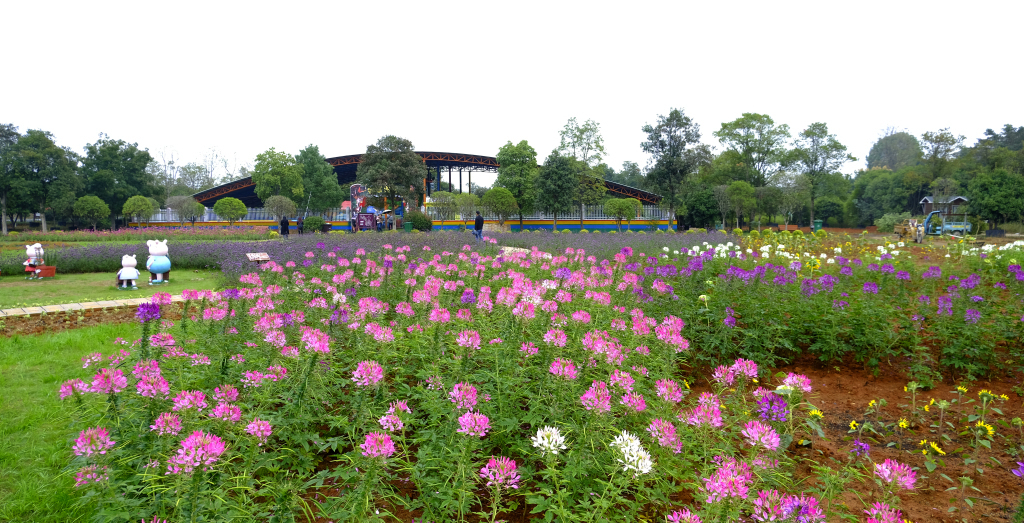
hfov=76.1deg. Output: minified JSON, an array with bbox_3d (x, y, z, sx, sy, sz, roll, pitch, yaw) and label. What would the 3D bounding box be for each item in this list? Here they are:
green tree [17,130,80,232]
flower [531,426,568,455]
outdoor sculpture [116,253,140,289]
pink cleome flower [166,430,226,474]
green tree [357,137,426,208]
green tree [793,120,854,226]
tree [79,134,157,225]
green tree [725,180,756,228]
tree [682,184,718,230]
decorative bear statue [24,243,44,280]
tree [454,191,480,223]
[{"bbox_3d":[-38.766,-6.639,54.665,5.632,8.511,5.632,0,4,0],"label":"green tree"},{"bbox_3d":[0.143,0.684,2.500,0.135,0.102,0.135,0,4,0],"label":"flower"},{"bbox_3d":[-7.965,0.229,13.600,0.480,0.745,0.400,-2,5,-30],"label":"outdoor sculpture"},{"bbox_3d":[-1.061,0.642,2.200,0.202,0.125,0.182,0,4,0],"label":"pink cleome flower"},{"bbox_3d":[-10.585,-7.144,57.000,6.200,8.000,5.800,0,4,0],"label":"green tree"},{"bbox_3d":[29.993,-8.377,63.000,6.066,10.014,5.777,0,4,0],"label":"green tree"},{"bbox_3d":[-39.191,-7.898,65.000,7.749,9.438,7.361,0,4,0],"label":"tree"},{"bbox_3d":[19.557,-4.707,56.000,2.739,4.451,2.602,0,4,0],"label":"green tree"},{"bbox_3d":[17.862,-5.046,62.000,3.411,4.501,3.411,0,4,0],"label":"tree"},{"bbox_3d":[-11.816,0.006,16.200,0.483,0.904,0.386,-2,5,-30],"label":"decorative bear statue"},{"bbox_3d":[-3.730,-4.229,54.838,2.186,3.092,2.186,0,4,0],"label":"tree"}]

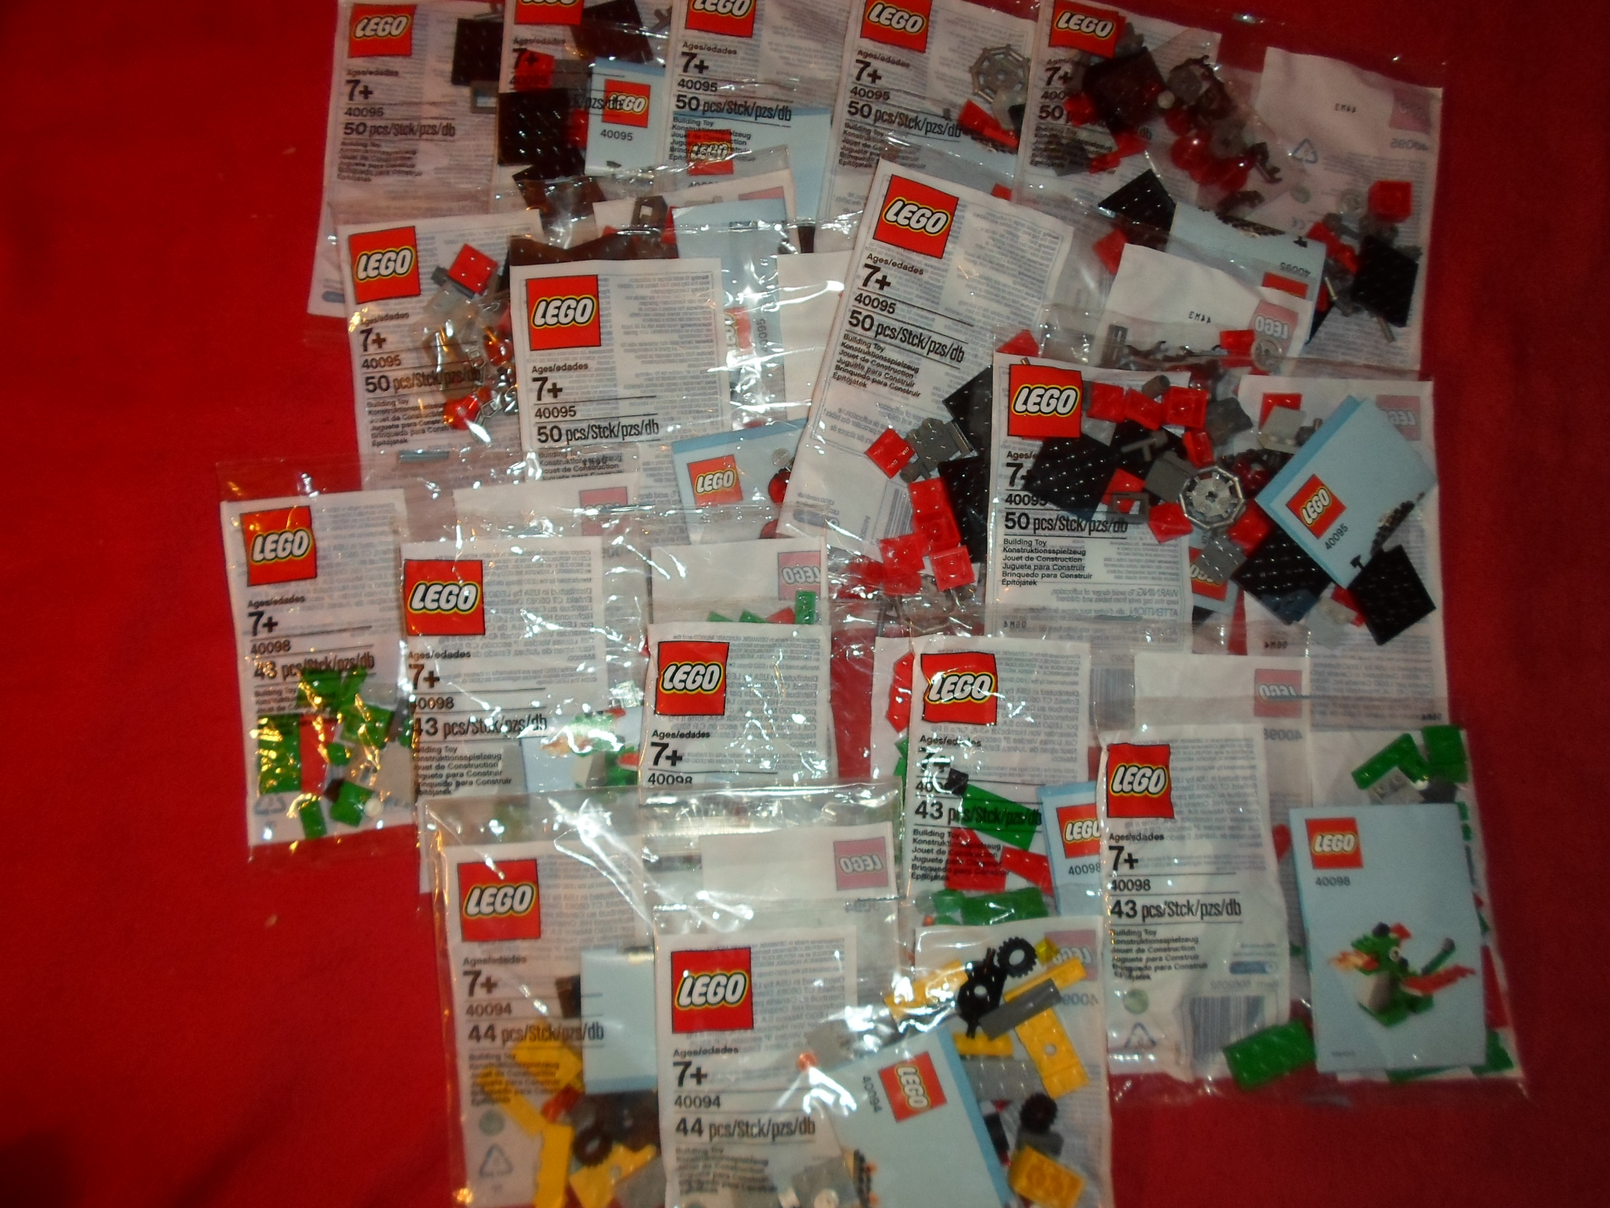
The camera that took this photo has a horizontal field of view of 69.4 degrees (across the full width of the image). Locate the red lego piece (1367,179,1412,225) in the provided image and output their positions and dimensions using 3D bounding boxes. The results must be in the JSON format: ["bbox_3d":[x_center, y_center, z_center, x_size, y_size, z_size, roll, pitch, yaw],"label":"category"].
[{"bbox_3d":[0.271,-0.186,0.538,0.016,0.011,0.016,2,79,0],"label":"red lego piece"}]

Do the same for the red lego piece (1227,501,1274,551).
[{"bbox_3d":[0.187,-0.031,0.491,0.016,0.006,0.016,43,83,-3],"label":"red lego piece"}]

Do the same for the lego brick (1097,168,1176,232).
[{"bbox_3d":[0.156,-0.178,0.533,0.032,0.005,0.032,-35,82,-6],"label":"lego brick"}]

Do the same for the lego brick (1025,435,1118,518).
[{"bbox_3d":[0.114,-0.056,0.497,0.032,0.005,0.032,26,87,0],"label":"lego brick"}]

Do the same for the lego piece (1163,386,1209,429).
[{"bbox_3d":[0.159,-0.082,0.486,0.016,0.011,0.016,5,80,1],"label":"lego piece"}]

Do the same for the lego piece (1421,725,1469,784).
[{"bbox_3d":[0.270,0.063,0.490,0.016,0.006,0.024,-3,80,-1],"label":"lego piece"}]

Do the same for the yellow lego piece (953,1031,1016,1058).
[{"bbox_3d":[0.068,0.170,0.448,0.024,0.006,0.009,0,80,-1],"label":"yellow lego piece"}]

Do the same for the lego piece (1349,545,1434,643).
[{"bbox_3d":[0.254,-0.003,0.507,0.032,0.005,0.032,-33,93,-10],"label":"lego piece"}]

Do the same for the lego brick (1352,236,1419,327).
[{"bbox_3d":[0.264,-0.147,0.532,0.032,0.005,0.032,17,78,-15],"label":"lego brick"}]

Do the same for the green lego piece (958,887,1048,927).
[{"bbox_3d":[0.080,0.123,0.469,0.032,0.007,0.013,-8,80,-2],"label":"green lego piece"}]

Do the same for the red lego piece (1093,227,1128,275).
[{"bbox_3d":[0.141,-0.158,0.523,0.008,0.011,0.016,-33,81,-6],"label":"red lego piece"}]

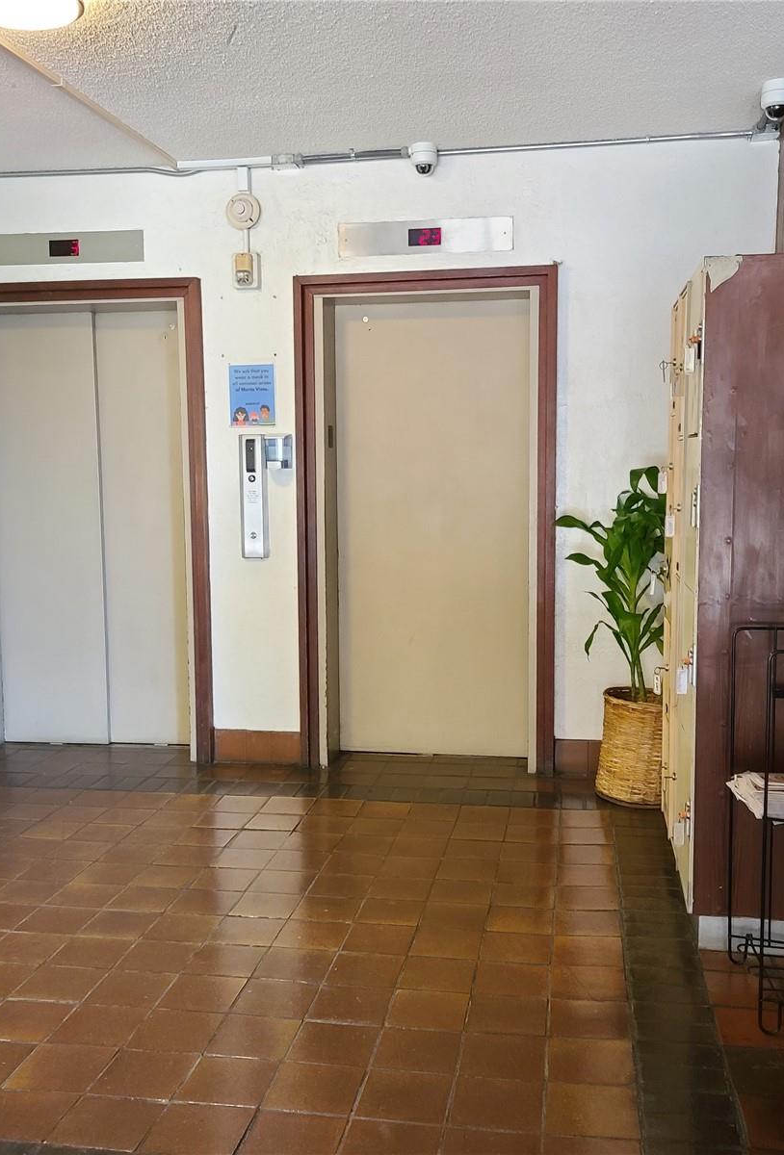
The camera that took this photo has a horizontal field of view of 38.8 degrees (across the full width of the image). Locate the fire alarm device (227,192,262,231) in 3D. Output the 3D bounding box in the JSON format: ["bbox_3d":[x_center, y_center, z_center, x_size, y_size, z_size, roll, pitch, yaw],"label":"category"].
[{"bbox_3d":[-0.660,-1.635,4.965,0.160,0.160,0.056,0,5,9],"label":"fire alarm device"}]

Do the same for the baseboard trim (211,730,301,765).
[{"bbox_3d":[-0.634,0.800,5.212,0.418,0.158,0.020,0,5,9],"label":"baseboard trim"}]

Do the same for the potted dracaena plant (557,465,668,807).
[{"bbox_3d":[1.004,0.230,4.619,0.638,1.391,0.548,0,5,9],"label":"potted dracaena plant"}]

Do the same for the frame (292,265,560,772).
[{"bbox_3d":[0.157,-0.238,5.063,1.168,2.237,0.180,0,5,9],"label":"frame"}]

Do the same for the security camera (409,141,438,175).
[{"bbox_3d":[0.138,-1.791,4.800,0.115,0.136,0.115,0,5,9],"label":"security camera"}]

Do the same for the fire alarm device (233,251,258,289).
[{"bbox_3d":[-0.658,-1.374,4.993,0.110,0.156,0.050,0,5,9],"label":"fire alarm device"}]

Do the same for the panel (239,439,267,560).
[{"bbox_3d":[-0.632,-0.368,5.090,0.119,0.558,0.040,0,5,9],"label":"panel"}]

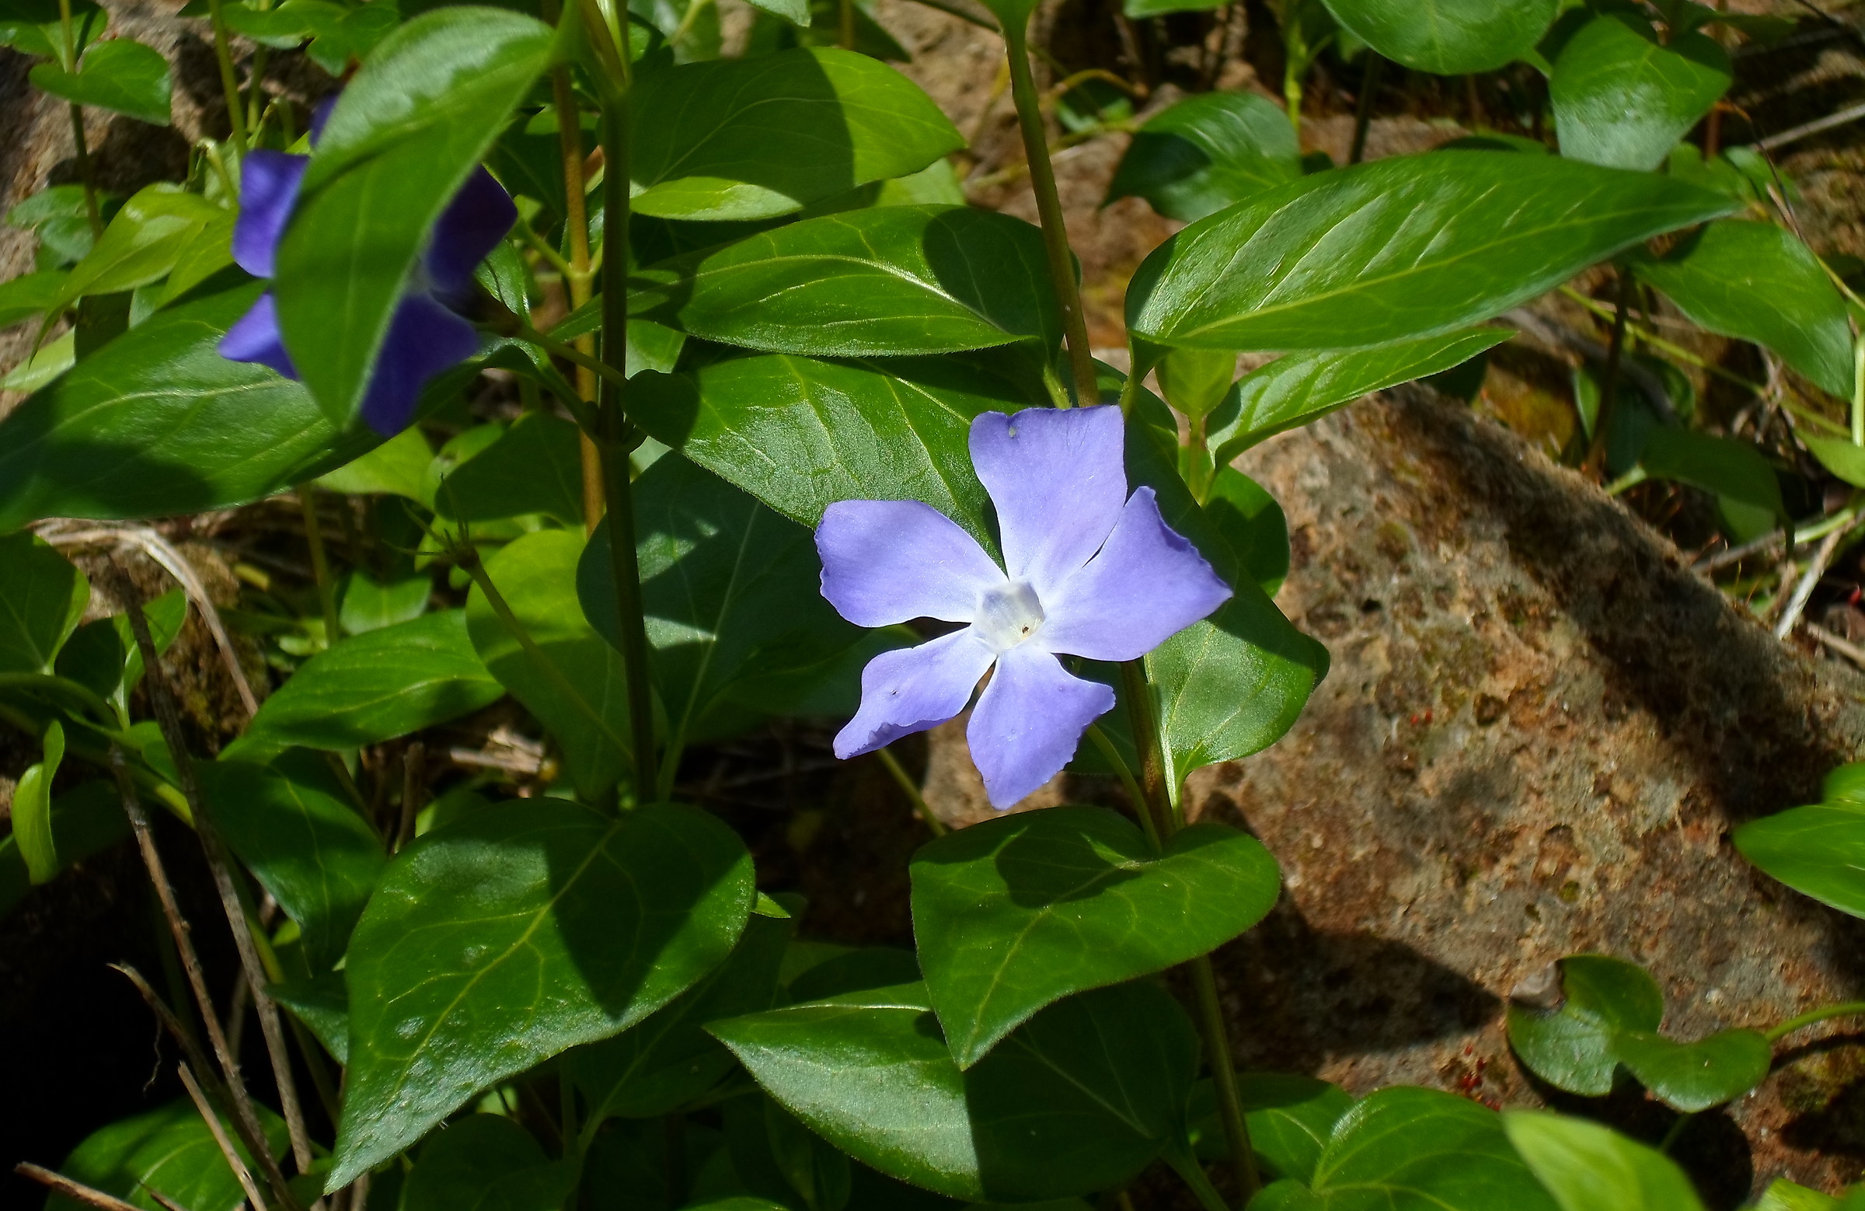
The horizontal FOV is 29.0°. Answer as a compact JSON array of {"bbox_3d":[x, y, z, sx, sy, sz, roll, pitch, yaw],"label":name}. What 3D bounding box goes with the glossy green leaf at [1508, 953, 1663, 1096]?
[{"bbox_3d":[0.085,0.055,0.470,0.021,0.005,0.022,-37,62,-24],"label":"glossy green leaf"}]

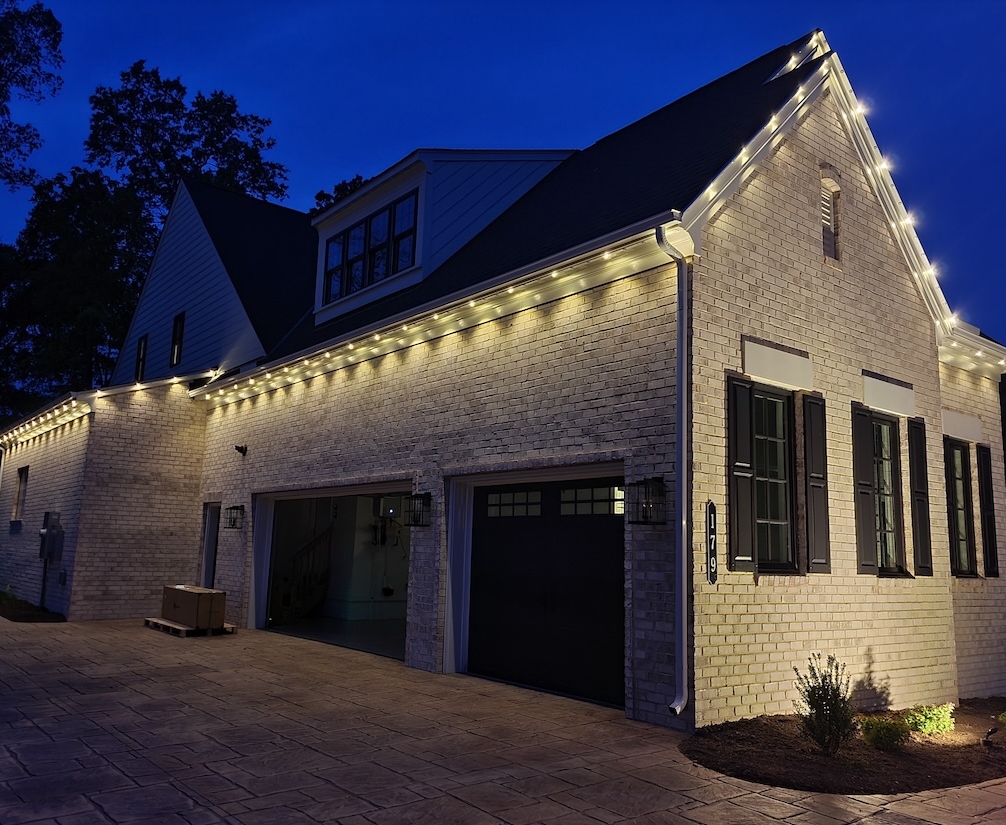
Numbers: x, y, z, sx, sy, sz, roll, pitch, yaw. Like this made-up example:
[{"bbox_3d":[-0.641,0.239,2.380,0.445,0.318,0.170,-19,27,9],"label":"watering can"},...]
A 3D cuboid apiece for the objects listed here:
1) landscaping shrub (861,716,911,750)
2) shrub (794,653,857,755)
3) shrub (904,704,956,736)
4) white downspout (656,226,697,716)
[{"bbox_3d":[3.147,2.638,6.780,0.390,0.260,0.380,9,-12,-37],"label":"landscaping shrub"},{"bbox_3d":[2.525,2.286,6.480,0.470,0.760,0.470,9,-12,-37],"label":"shrub"},{"bbox_3d":[3.949,2.833,7.650,0.460,0.280,0.450,9,-12,-38],"label":"shrub"},{"bbox_3d":[1.391,0.409,6.839,0.320,4.070,0.090,9,-12,-37],"label":"white downspout"}]

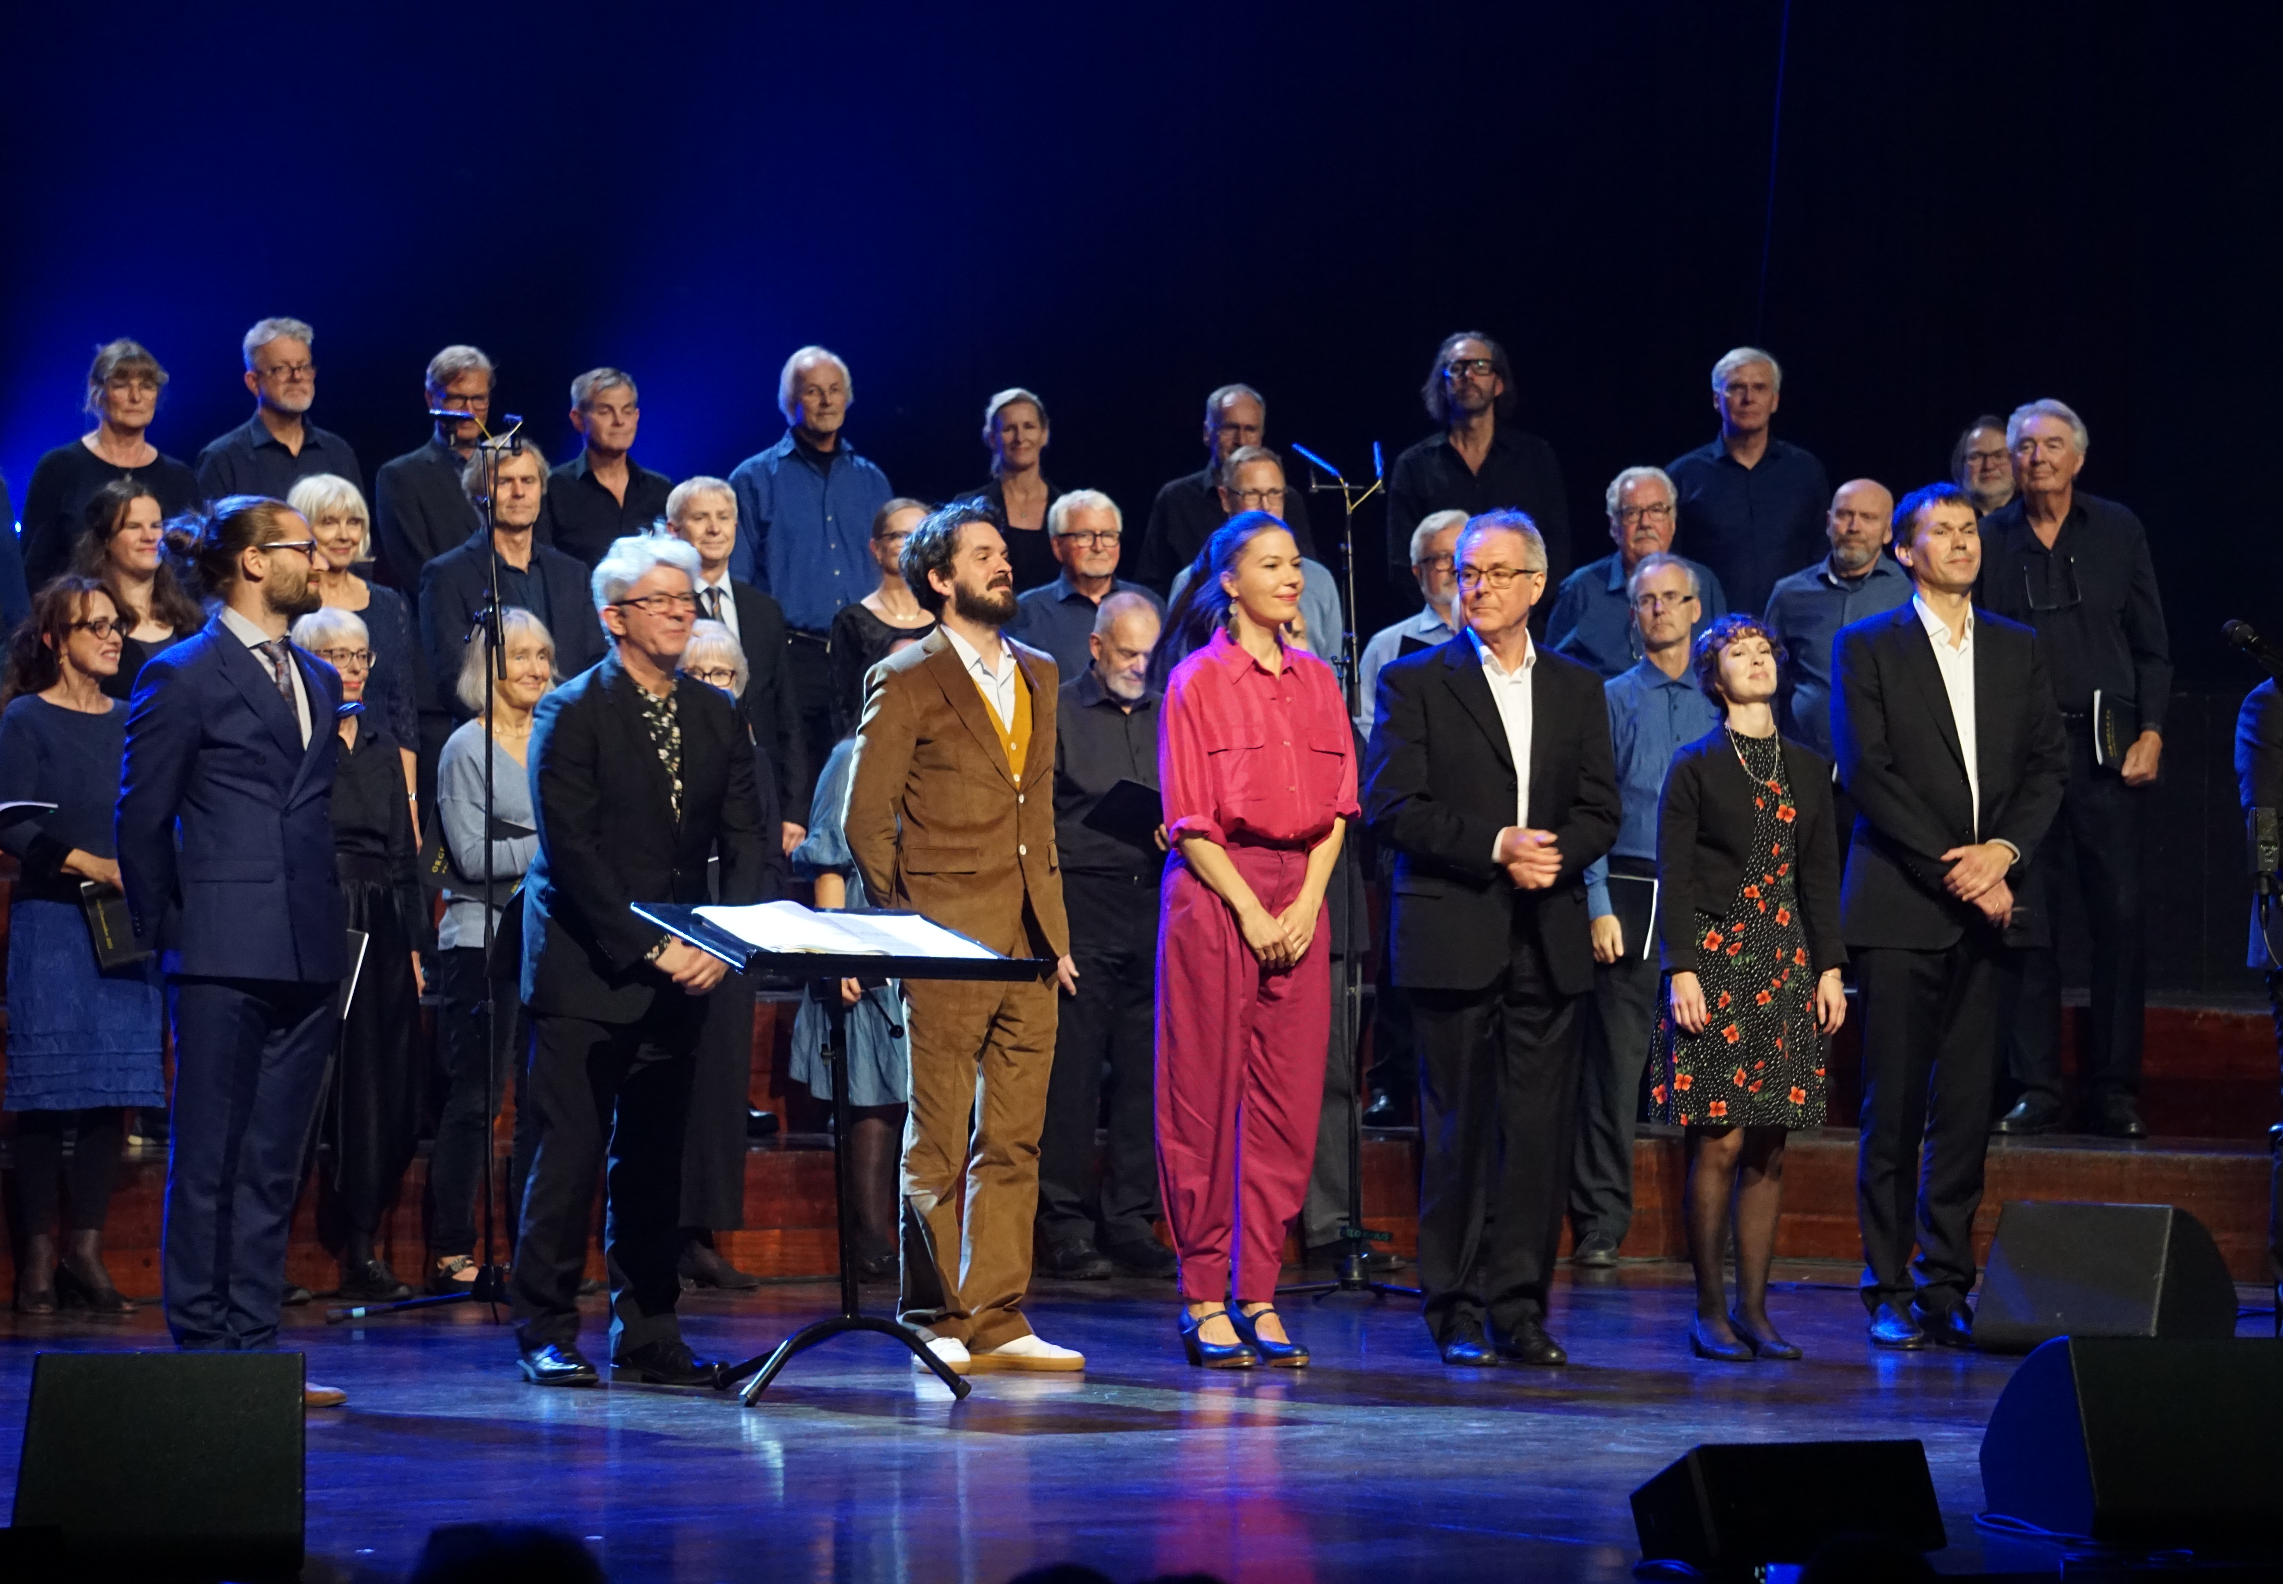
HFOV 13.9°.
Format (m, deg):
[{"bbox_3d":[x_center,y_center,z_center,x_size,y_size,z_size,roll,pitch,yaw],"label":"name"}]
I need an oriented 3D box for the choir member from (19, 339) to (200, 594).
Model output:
[{"bbox_3d":[-2.575,-0.306,23.400,0.470,1.651,0.310,0,0,-14],"label":"choir member"}]

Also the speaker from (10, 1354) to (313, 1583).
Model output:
[{"bbox_3d":[-1.530,1.037,14.650,0.435,0.335,0.460,0,0,0],"label":"speaker"}]

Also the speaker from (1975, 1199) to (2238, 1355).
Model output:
[{"bbox_3d":[2.070,1.035,20.020,0.400,0.310,0.520,0,0,27],"label":"speaker"}]

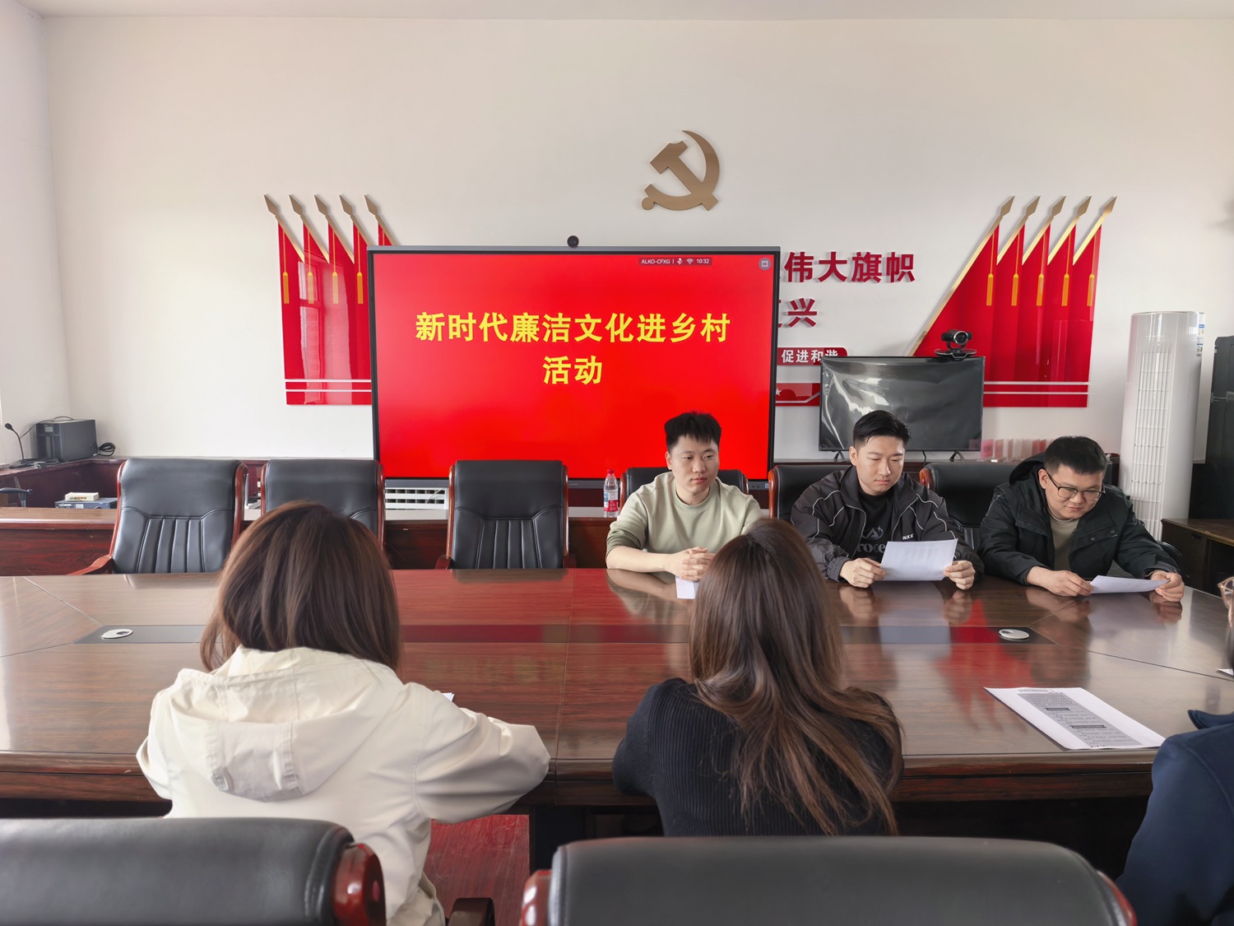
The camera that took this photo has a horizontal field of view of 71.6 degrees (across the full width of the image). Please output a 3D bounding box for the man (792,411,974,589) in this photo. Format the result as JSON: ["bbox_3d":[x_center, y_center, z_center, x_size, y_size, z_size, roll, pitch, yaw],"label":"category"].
[{"bbox_3d":[0.858,0.478,2.876,0.580,1.307,0.660,0,7,-4],"label":"man"}]

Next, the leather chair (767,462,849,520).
[{"bbox_3d":[0.866,0.551,3.374,0.630,1.040,0.680,0,6,0],"label":"leather chair"}]

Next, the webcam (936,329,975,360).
[{"bbox_3d":[1.968,-0.695,4.985,0.242,0.164,0.160,0,6,0],"label":"webcam"}]

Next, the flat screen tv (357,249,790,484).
[{"bbox_3d":[-0.202,-0.447,4.161,1.940,1.156,0.090,0,6,0],"label":"flat screen tv"}]

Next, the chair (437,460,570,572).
[{"bbox_3d":[-0.429,0.553,3.229,0.600,1.063,0.630,0,7,-2],"label":"chair"}]

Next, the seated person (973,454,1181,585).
[{"bbox_3d":[1.486,0.499,2.996,0.620,1.230,0.800,0,6,0],"label":"seated person"}]

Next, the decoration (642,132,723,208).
[{"bbox_3d":[0.373,-1.693,4.962,0.459,0.456,0.030,0,6,0],"label":"decoration"}]

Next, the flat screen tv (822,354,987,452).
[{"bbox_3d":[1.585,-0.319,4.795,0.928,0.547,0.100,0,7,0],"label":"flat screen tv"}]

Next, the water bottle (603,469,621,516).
[{"bbox_3d":[-0.028,0.132,3.843,0.066,0.213,0.066,0,7,0],"label":"water bottle"}]

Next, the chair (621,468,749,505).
[{"bbox_3d":[0.252,0.582,3.010,0.600,1.064,0.630,0,7,0],"label":"chair"}]

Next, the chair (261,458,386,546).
[{"bbox_3d":[-1.167,0.547,3.228,0.600,1.070,0.630,0,7,-3],"label":"chair"}]

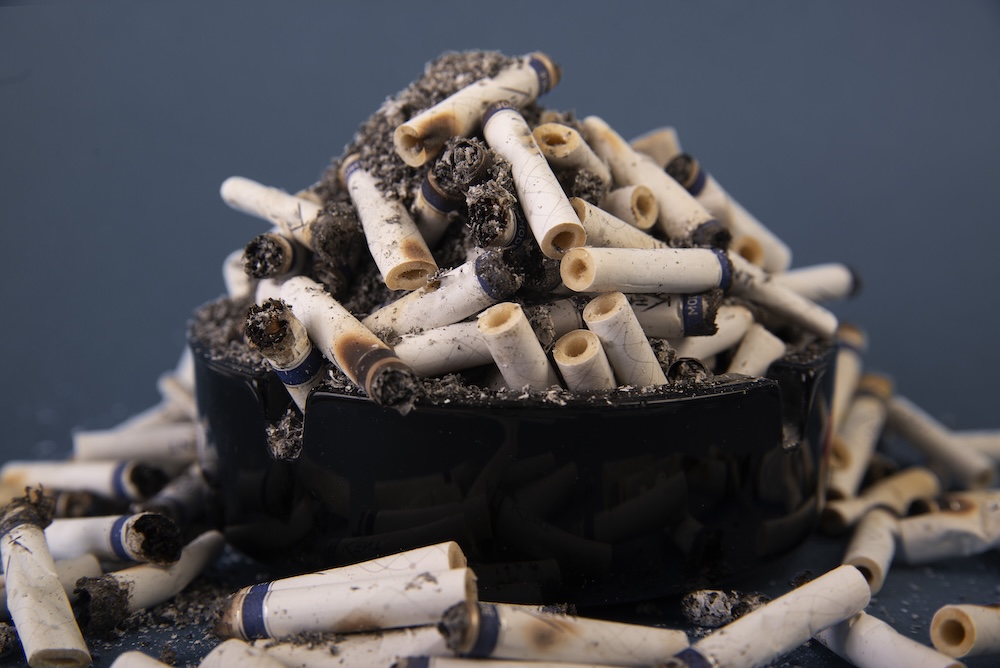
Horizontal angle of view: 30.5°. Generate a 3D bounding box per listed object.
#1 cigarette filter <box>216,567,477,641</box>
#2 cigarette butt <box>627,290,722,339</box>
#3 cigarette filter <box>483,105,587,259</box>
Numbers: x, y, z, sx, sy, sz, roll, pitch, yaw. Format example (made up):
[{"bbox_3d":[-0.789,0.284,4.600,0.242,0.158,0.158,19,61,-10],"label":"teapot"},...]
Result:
[{"bbox_3d":[-0.023,0.040,0.268,0.039,0.008,0.008,-8,7,13],"label":"cigarette filter"},{"bbox_3d":[0.023,-0.004,0.330,0.035,0.008,0.008,2,1,26],"label":"cigarette butt"},{"bbox_3d":[0.005,-0.028,0.322,0.008,0.008,0.036,-27,47,3],"label":"cigarette filter"}]

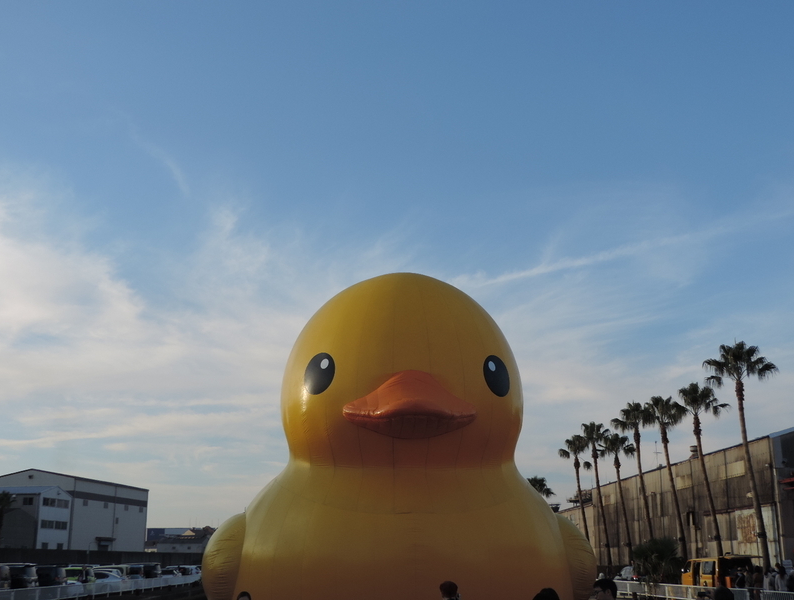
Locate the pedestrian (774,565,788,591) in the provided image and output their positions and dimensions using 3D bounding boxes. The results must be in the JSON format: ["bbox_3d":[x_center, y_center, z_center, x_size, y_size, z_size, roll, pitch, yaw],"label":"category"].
[{"bbox_3d":[13.917,10.572,33.421,0.460,1.630,0.320,-2,-16,8],"label":"pedestrian"}]

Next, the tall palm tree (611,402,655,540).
[{"bbox_3d":[15.239,12.311,57.998,2.800,11.700,2.800,1,-16,-3],"label":"tall palm tree"}]

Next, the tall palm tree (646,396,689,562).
[{"bbox_3d":[15.741,11.010,52.733,2.494,11.234,2.700,1,-16,-3],"label":"tall palm tree"}]

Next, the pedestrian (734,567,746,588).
[{"bbox_3d":[14.303,11.899,38.296,0.500,1.650,0.350,6,-17,-20],"label":"pedestrian"}]

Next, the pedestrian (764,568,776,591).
[{"bbox_3d":[13.712,10.752,34.019,0.460,1.600,0.320,1,-16,-5],"label":"pedestrian"}]

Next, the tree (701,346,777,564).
[{"bbox_3d":[16.398,7.773,42.906,3.607,12.104,3.400,1,-16,-3],"label":"tree"}]

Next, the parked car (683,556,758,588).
[{"bbox_3d":[15.221,13.381,44.102,1.720,2.050,4.750,1,-16,-3],"label":"parked car"}]

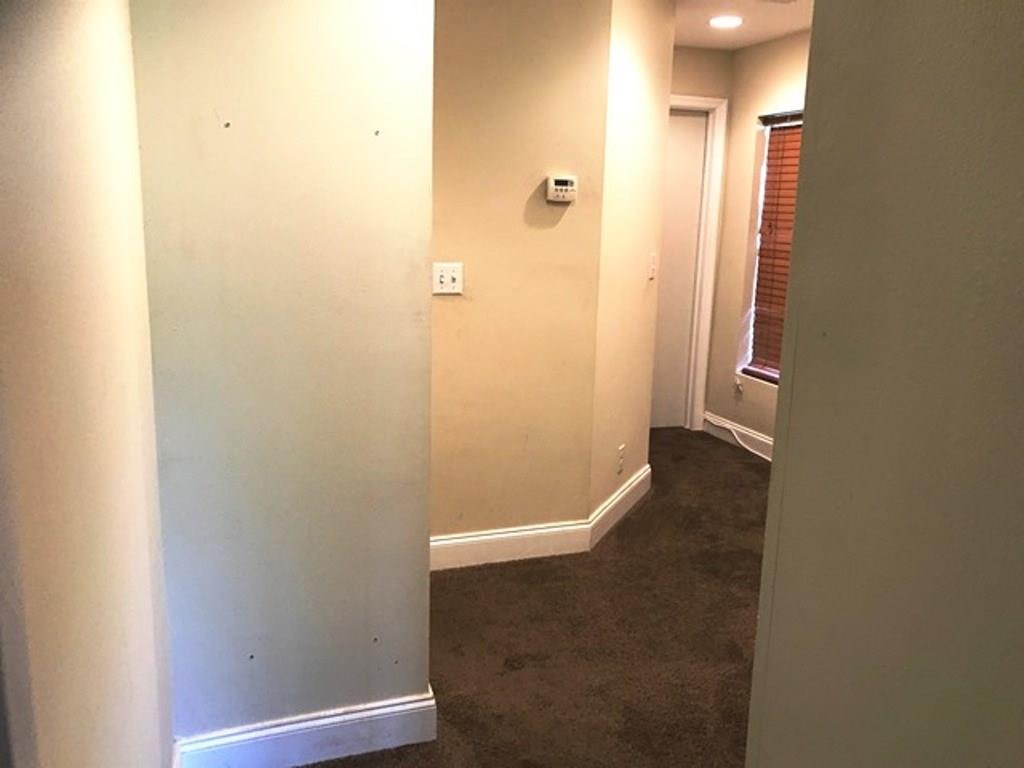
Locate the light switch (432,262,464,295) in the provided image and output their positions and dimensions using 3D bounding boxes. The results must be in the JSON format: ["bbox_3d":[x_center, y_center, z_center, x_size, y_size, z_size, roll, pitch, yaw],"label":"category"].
[{"bbox_3d":[-0.234,-0.389,3.065,0.117,0.117,0.016,-3,12,-20],"label":"light switch"}]

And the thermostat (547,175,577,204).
[{"bbox_3d":[0.201,-0.740,3.145,0.115,0.090,0.032,-3,12,-20],"label":"thermostat"}]

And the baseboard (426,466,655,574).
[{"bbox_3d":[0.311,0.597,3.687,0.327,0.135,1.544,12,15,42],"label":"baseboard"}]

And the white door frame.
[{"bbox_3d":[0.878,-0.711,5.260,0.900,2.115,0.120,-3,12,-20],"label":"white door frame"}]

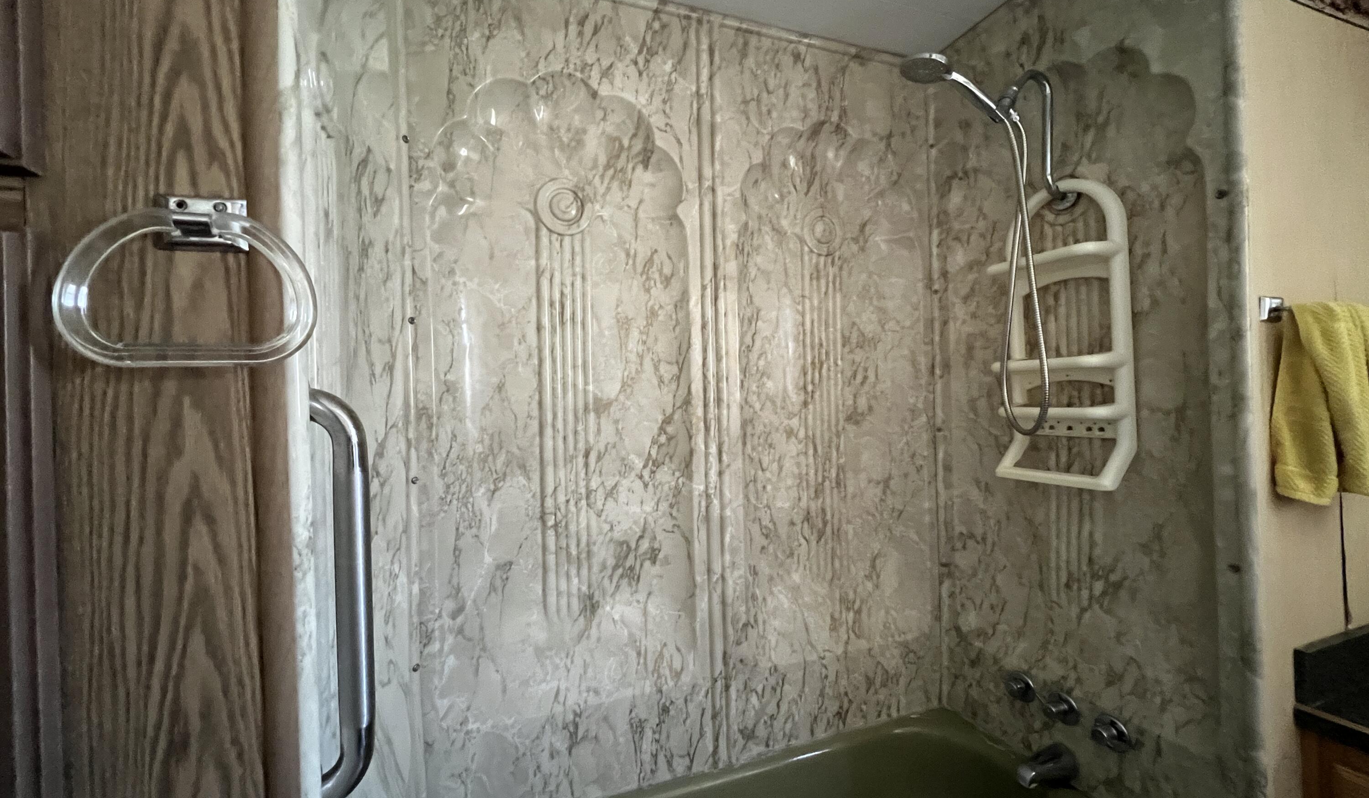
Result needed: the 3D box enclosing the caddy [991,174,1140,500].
[{"bbox_3d":[0.789,-0.145,1.103,0.107,0.640,0.257,-1,-1,-18],"label":"caddy"}]

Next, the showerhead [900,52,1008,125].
[{"bbox_3d":[0.585,-0.677,1.110,0.250,0.072,0.102,30,0,1],"label":"showerhead"}]

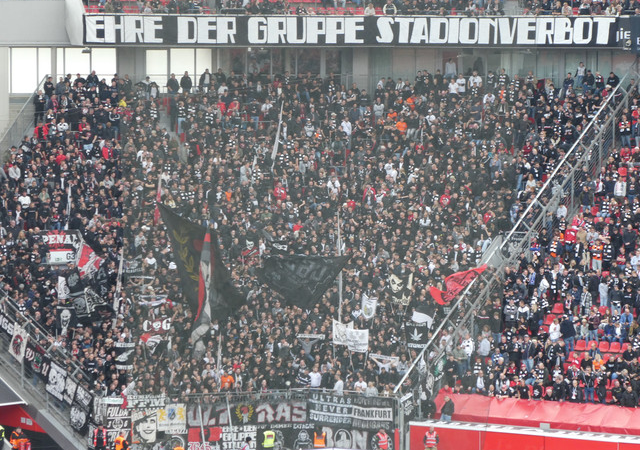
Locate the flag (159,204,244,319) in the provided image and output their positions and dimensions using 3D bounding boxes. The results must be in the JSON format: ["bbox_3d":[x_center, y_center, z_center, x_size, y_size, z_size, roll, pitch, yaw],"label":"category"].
[{"bbox_3d":[-5.027,1.548,125.500,3.650,4.920,1.000,0,4,-5],"label":"flag"}]

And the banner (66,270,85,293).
[{"bbox_3d":[-10.540,2.447,127.000,0.687,0.987,0.150,-1,8,-10],"label":"banner"}]

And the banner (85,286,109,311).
[{"bbox_3d":[-9.633,3.168,127.500,1.010,1.100,0.150,-1,4,-12],"label":"banner"}]

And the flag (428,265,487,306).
[{"bbox_3d":[6.019,2.605,129.500,2.540,1.840,0.600,1,4,12],"label":"flag"}]

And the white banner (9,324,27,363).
[{"bbox_3d":[-13.032,5.118,128.008,0.070,1.477,0.933,-6,29,-46],"label":"white banner"}]

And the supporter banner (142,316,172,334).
[{"bbox_3d":[-7.004,4.289,127.500,1.270,0.760,0.100,0,4,-6],"label":"supporter banner"}]

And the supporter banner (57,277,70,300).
[{"bbox_3d":[-10.990,2.683,127.000,0.558,1.030,0.120,-1,8,-12],"label":"supporter banner"}]

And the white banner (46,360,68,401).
[{"bbox_3d":[-11.195,6.670,126.001,0.070,1.344,1.115,-6,24,-46],"label":"white banner"}]

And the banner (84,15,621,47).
[{"bbox_3d":[1.565,-9.665,147.000,26.635,1.540,0.120,1,7,0],"label":"banner"}]

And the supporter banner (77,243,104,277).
[{"bbox_3d":[-10.047,1.554,129.500,1.200,1.460,0.200,-1,4,-12],"label":"supporter banner"}]

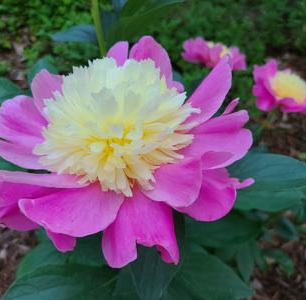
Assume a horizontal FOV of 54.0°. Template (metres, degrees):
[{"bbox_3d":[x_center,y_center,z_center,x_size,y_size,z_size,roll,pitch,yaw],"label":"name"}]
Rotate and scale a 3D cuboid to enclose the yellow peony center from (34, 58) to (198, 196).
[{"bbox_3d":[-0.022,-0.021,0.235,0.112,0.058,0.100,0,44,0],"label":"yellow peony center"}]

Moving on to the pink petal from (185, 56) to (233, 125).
[{"bbox_3d":[0.046,-0.049,0.255,0.024,0.068,0.016,38,17,34],"label":"pink petal"}]

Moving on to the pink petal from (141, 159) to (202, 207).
[{"bbox_3d":[0.013,0.021,0.212,0.036,0.012,0.036,-26,54,-29],"label":"pink petal"}]

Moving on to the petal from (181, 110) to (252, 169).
[{"bbox_3d":[0.048,-0.010,0.240,0.053,0.014,0.050,-6,45,-6],"label":"petal"}]

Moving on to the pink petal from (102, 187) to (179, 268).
[{"bbox_3d":[-0.009,0.052,0.205,0.050,0.020,0.054,-3,66,-1],"label":"pink petal"}]

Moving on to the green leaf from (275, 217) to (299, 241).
[{"bbox_3d":[0.179,0.104,0.400,0.030,0.012,0.024,45,47,9],"label":"green leaf"}]

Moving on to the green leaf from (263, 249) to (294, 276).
[{"bbox_3d":[0.167,0.149,0.400,0.038,0.012,0.022,30,37,11],"label":"green leaf"}]

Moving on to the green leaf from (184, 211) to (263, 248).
[{"bbox_3d":[0.064,0.076,0.285,0.070,0.012,0.038,1,45,1],"label":"green leaf"}]

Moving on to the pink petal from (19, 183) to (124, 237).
[{"bbox_3d":[-0.052,0.039,0.205,0.064,0.016,0.042,4,41,8],"label":"pink petal"}]

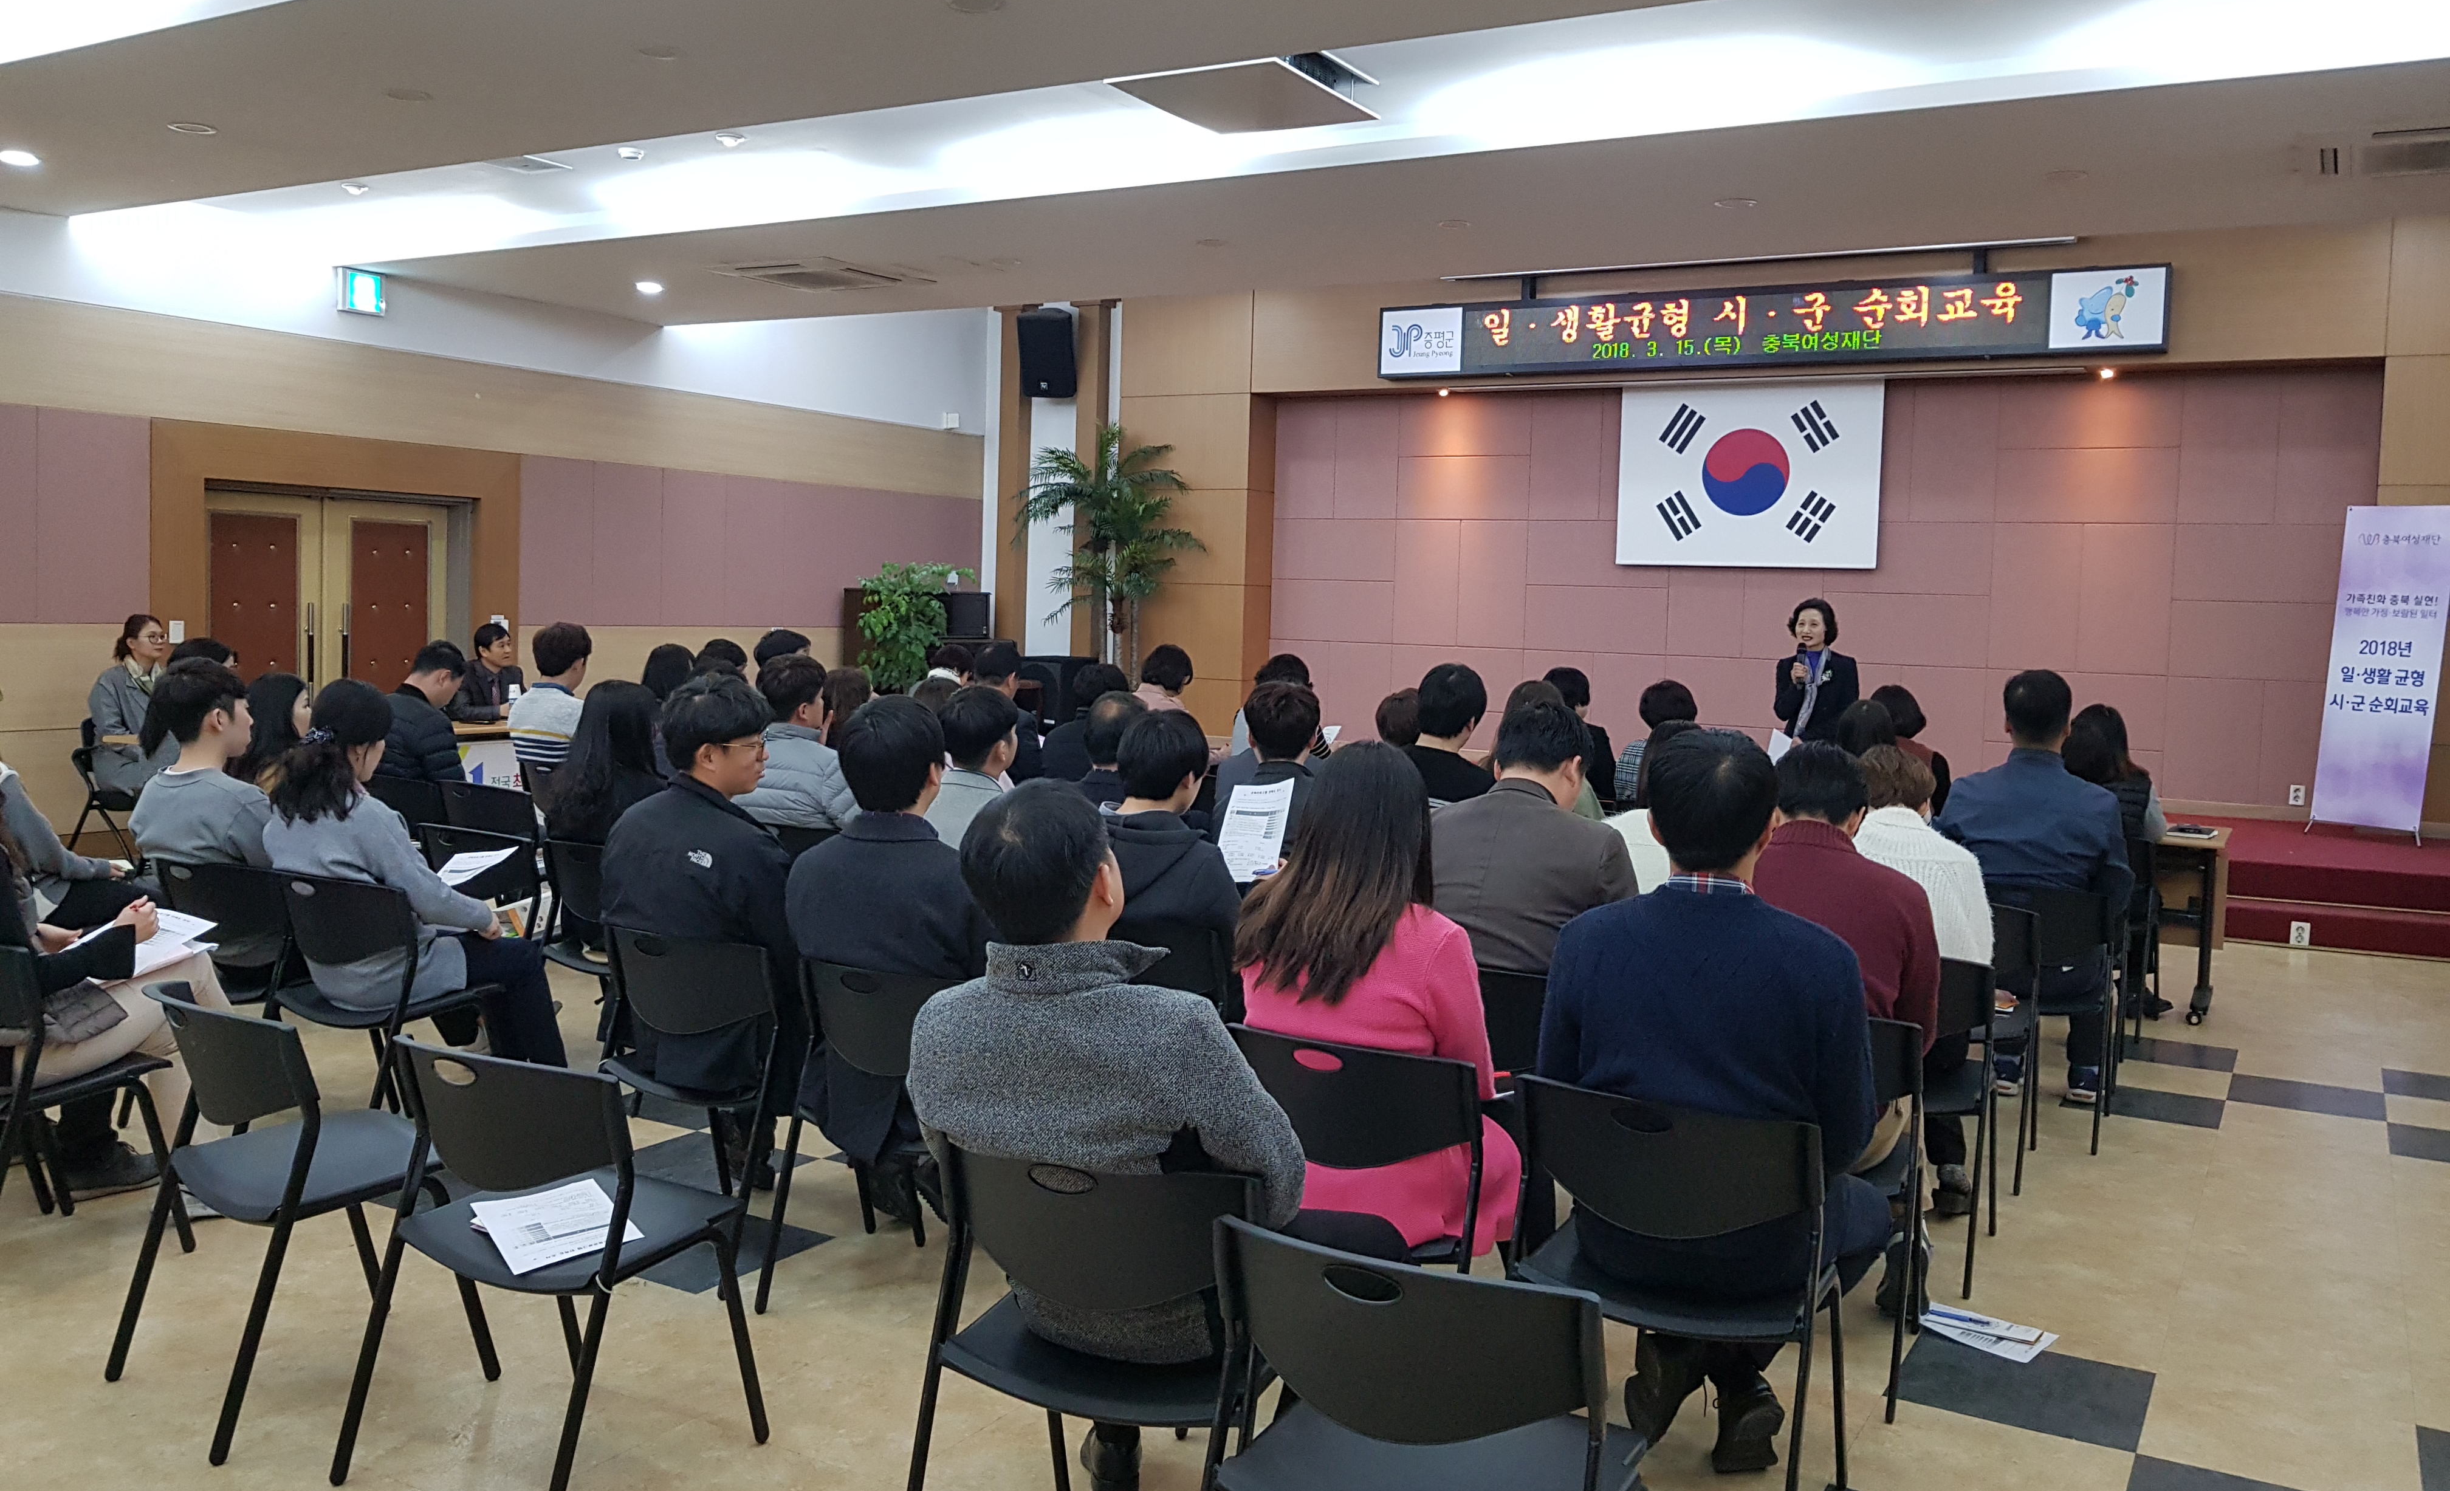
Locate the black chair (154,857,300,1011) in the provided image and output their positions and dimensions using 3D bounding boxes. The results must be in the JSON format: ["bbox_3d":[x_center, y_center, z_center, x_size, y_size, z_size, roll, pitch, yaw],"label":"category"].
[{"bbox_3d":[-2.726,0.692,5.167,0.545,0.740,0.545,4,5,29],"label":"black chair"}]

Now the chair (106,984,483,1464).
[{"bbox_3d":[-1.712,0.817,3.440,0.505,0.755,0.530,5,5,41],"label":"chair"}]

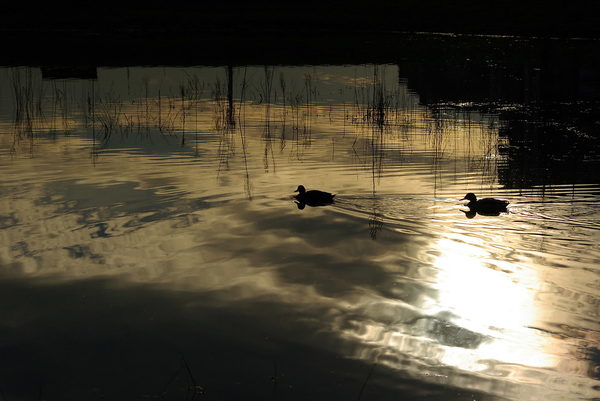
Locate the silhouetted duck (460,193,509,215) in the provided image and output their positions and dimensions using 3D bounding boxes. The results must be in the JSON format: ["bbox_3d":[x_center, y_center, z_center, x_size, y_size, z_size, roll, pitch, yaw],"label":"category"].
[{"bbox_3d":[1.763,0.038,16.700,0.490,0.200,0.190,3,10,16],"label":"silhouetted duck"}]

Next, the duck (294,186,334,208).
[{"bbox_3d":[0.152,-0.036,17.200,0.465,0.200,0.190,4,10,25],"label":"duck"}]

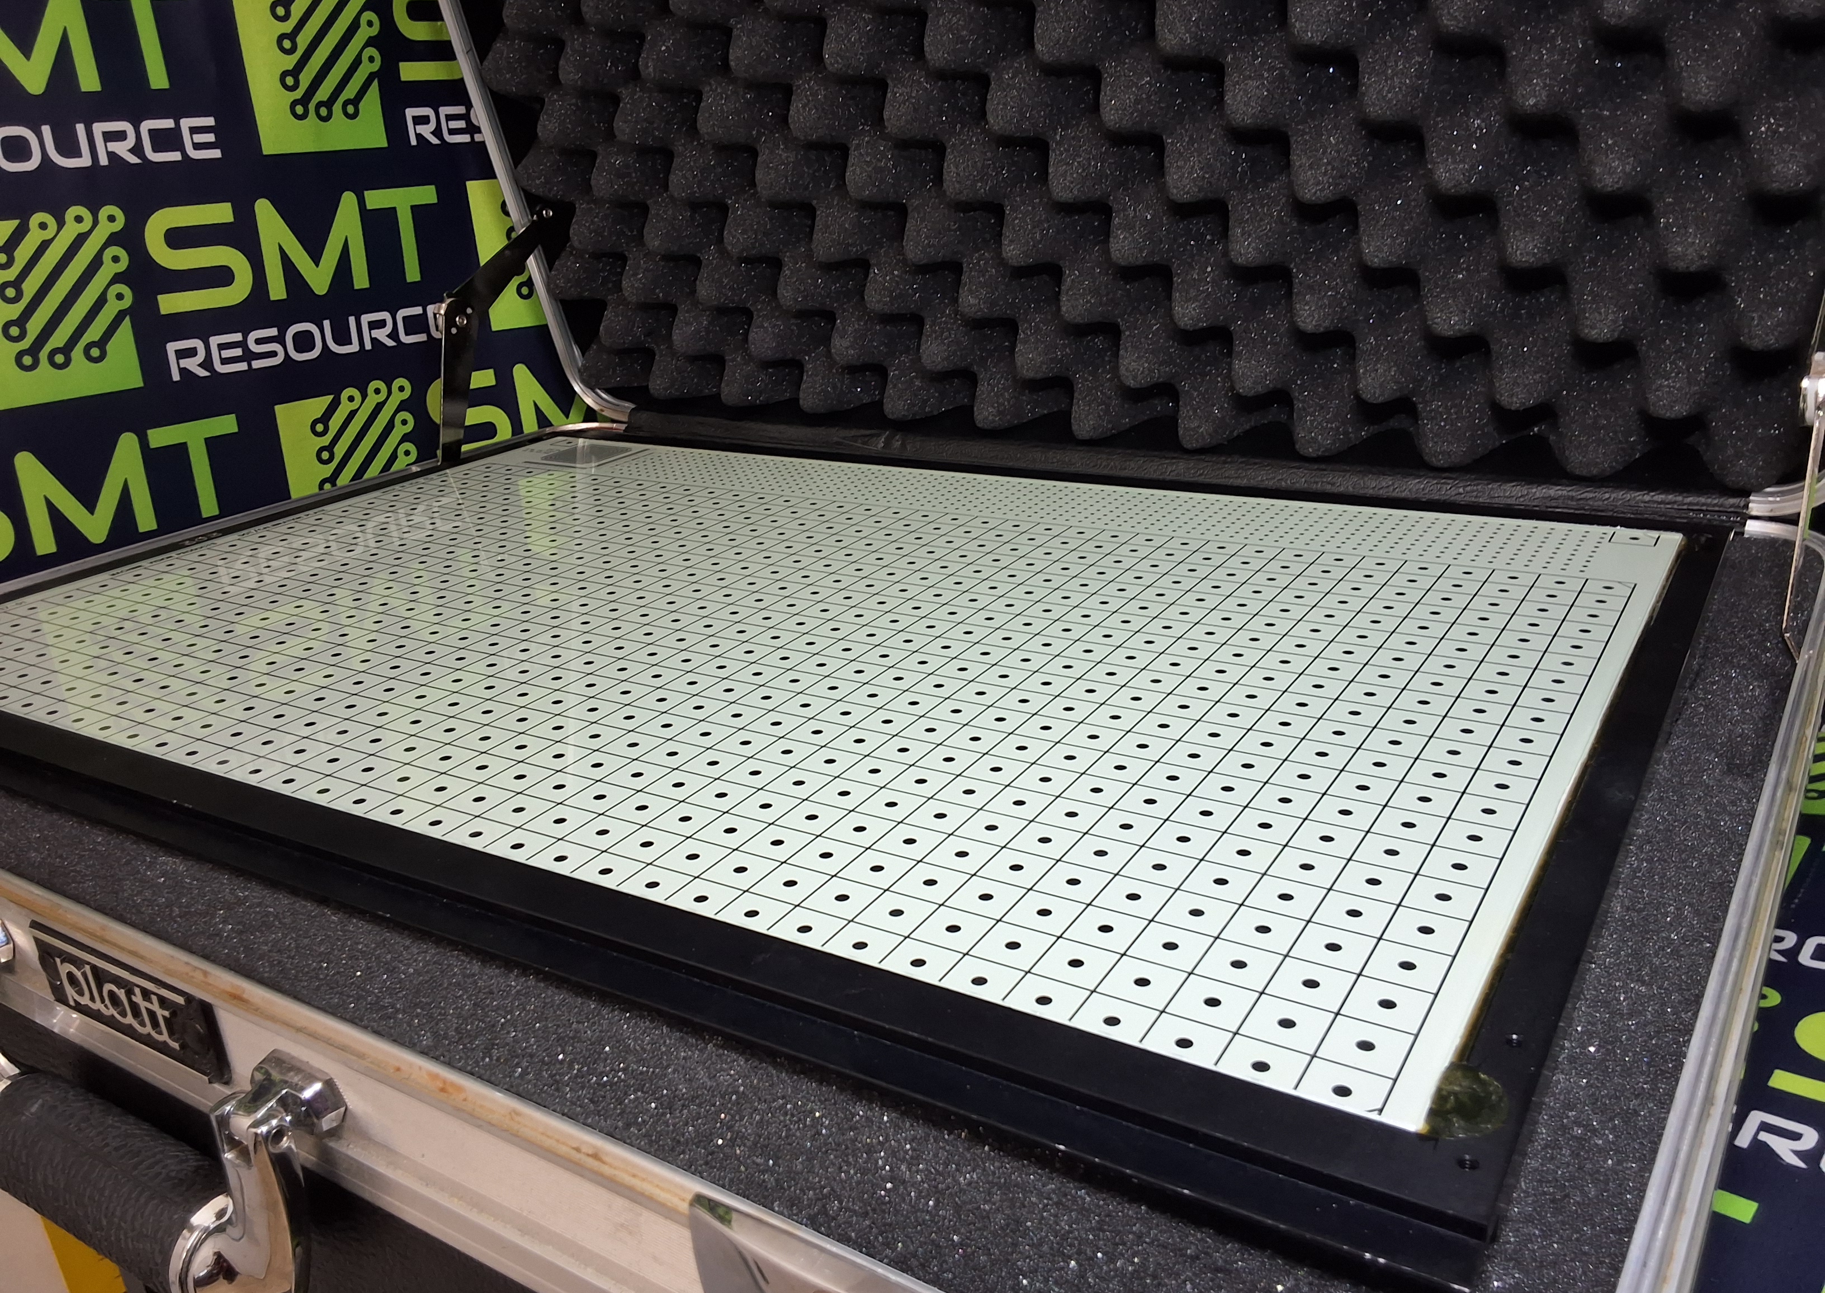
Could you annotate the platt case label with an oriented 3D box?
[{"bbox_3d":[-0.166,0.075,0.312,0.062,0.019,0.003,10,25,32],"label":"platt case label"}]

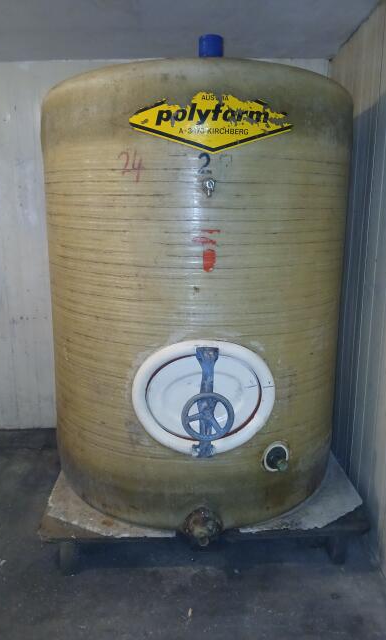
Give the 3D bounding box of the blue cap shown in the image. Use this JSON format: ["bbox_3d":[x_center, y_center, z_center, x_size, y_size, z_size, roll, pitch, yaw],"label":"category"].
[{"bbox_3d":[0.079,-1.153,2.064,0.105,0.102,0.105,1,11,0],"label":"blue cap"}]

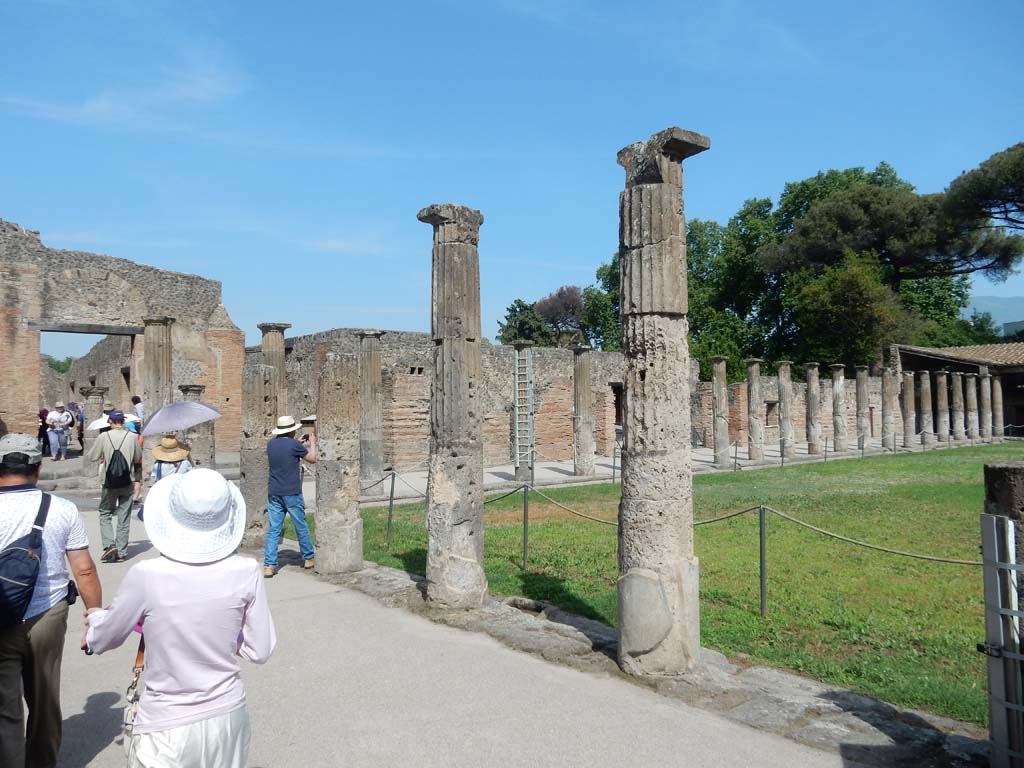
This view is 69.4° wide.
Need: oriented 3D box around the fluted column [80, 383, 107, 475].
[{"bbox_3d":[-9.767,1.111,17.300,0.600,2.100,0.600,2,-2,-41],"label":"fluted column"}]

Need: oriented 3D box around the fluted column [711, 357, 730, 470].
[{"bbox_3d":[6.805,0.908,24.144,0.560,3.540,0.560,1,-3,-41],"label":"fluted column"}]

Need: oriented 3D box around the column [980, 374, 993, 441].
[{"bbox_3d":[26.224,1.279,40.923,0.560,3.530,0.560,1,-3,-41],"label":"column"}]

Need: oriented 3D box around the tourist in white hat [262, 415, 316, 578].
[{"bbox_3d":[-2.407,1.190,8.000,0.540,1.710,0.640,-1,-2,33],"label":"tourist in white hat"}]

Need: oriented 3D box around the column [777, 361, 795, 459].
[{"bbox_3d":[10.142,0.941,27.282,0.550,3.500,0.550,1,-3,-41],"label":"column"}]

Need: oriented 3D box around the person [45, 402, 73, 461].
[{"bbox_3d":[-12.408,1.304,20.300,0.640,1.600,0.500,1,-2,-18],"label":"person"}]

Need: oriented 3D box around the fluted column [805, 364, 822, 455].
[{"bbox_3d":[11.816,0.969,29.000,0.600,3.600,0.600,2,-2,-41],"label":"fluted column"}]

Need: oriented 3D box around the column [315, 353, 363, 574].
[{"bbox_3d":[-1.929,0.850,8.220,0.530,2.400,0.530,2,-2,-41],"label":"column"}]

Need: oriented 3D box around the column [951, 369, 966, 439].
[{"bbox_3d":[23.302,1.242,38.569,0.550,3.500,0.550,1,-3,-41],"label":"column"}]

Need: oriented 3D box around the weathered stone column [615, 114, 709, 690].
[{"bbox_3d":[0.966,0.107,5.055,0.550,3.540,0.550,-1,-3,0],"label":"weathered stone column"}]

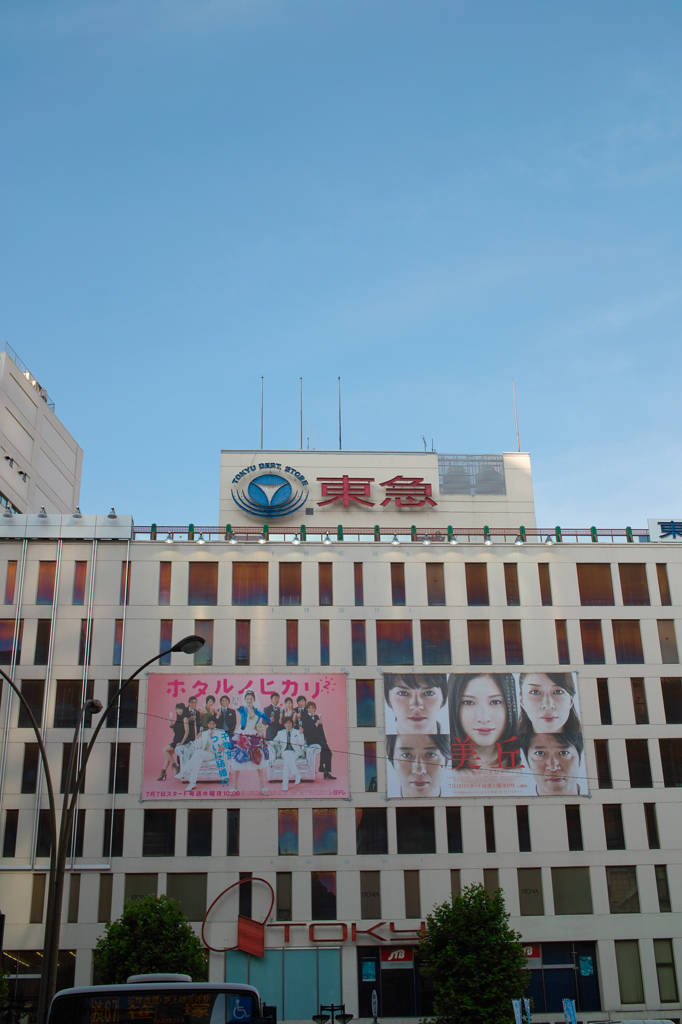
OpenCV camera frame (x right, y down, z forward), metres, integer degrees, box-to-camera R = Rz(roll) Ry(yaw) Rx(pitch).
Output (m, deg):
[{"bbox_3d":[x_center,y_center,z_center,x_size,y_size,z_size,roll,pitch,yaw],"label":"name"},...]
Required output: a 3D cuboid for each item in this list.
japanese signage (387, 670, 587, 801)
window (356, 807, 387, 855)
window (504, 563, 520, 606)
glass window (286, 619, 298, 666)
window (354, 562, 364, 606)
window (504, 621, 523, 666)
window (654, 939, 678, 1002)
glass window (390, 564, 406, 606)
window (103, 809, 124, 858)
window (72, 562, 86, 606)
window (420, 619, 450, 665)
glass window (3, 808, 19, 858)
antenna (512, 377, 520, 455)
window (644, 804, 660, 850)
[{"bbox_3d":[8.883,13.684,71.941,12.303,7.653,0.080,0,-23,-4],"label":"japanese signage"},{"bbox_3d":[1.872,19.011,69.422,1.863,2.707,0.150,0,-23,-4],"label":"window"},{"bbox_3d":[11.024,4.683,75.041,0.849,2.875,0.150,0,-21,-4],"label":"window"},{"bbox_3d":[-2.910,7.899,70.420,0.691,2.881,0.150,0,-23,-3],"label":"glass window"},{"bbox_3d":[1.187,4.675,75.359,0.536,2.944,0.150,0,-23,-4],"label":"window"},{"bbox_3d":[10.535,7.951,71.130,1.087,2.853,0.150,0,-23,-3],"label":"window"},{"bbox_3d":[18.777,26.479,67.259,1.097,3.437,0.150,0,-21,-4],"label":"window"},{"bbox_3d":[3.679,4.636,74.542,0.856,2.875,0.150,0,-21,-4],"label":"glass window"},{"bbox_3d":[-12.897,18.192,66.113,1.137,2.607,0.200,0,-20,-4],"label":"window"},{"bbox_3d":[-15.942,4.356,71.243,0.693,2.835,0.150,0,-23,-3],"label":"window"},{"bbox_3d":[5.808,7.938,71.191,1.815,2.833,0.200,0,-20,-4],"label":"window"},{"bbox_3d":[-18.784,18.314,66.406,0.690,2.655,0.150,0,-24,-4],"label":"glass window"},{"bbox_3d":[13.493,-7.462,89.905,0.120,6.446,0.120,0,-23,-4],"label":"antenna"},{"bbox_3d":[17.948,18.094,67.141,0.644,2.568,0.150,0,-23,-3],"label":"window"}]

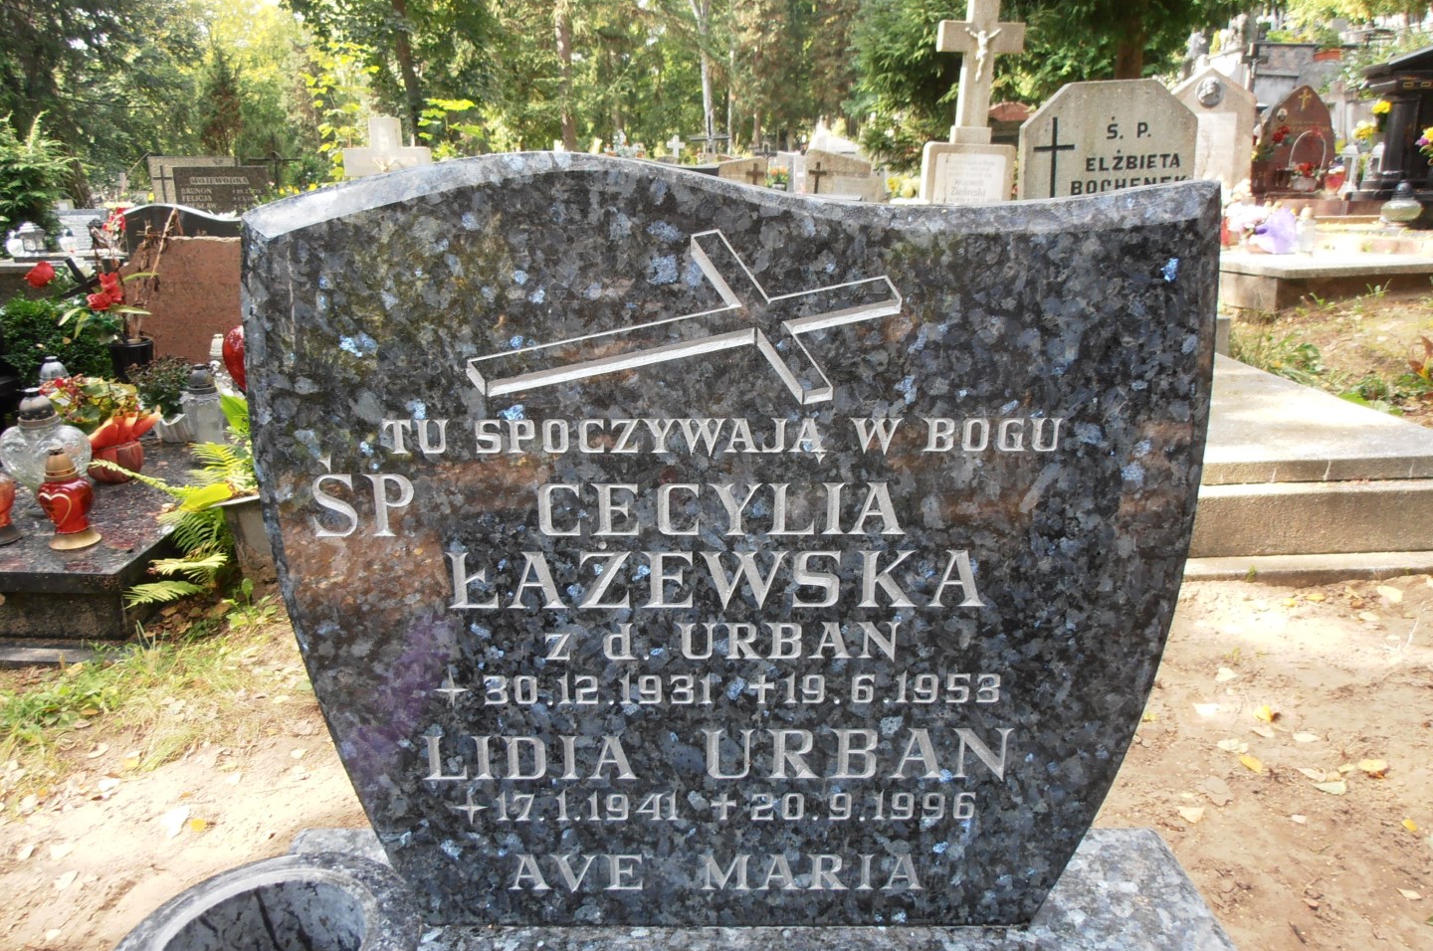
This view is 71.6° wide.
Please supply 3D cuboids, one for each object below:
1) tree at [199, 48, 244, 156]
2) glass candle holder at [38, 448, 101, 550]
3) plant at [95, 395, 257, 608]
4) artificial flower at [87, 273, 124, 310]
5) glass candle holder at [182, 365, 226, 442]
[{"bbox_3d":[-6.963,-4.694,14.406,0.620,2.800,0.620,-1,17,0],"label":"tree"},{"bbox_3d":[-1.359,0.043,2.067,0.102,0.208,0.096,-3,17,-9],"label":"glass candle holder"},{"bbox_3d":[-1.169,0.063,2.200,0.400,0.440,0.400,-1,17,0],"label":"plant"},{"bbox_3d":[-2.151,-0.649,3.500,0.120,0.130,0.110,-8,18,-22],"label":"artificial flower"},{"bbox_3d":[-1.508,-0.212,2.897,0.116,0.220,0.116,-1,17,0],"label":"glass candle holder"}]

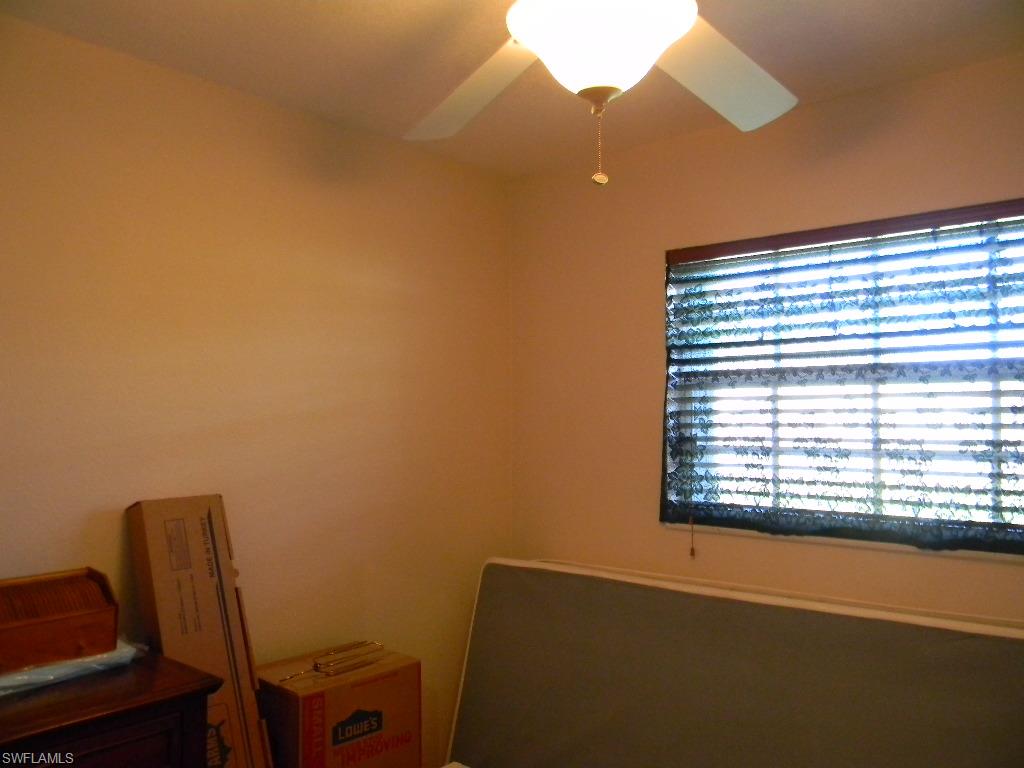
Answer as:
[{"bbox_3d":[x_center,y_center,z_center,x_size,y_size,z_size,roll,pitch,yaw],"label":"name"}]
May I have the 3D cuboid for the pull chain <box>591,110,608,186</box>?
[{"bbox_3d":[0.144,-0.386,1.360,0.026,0.121,0.025,-1,-2,6],"label":"pull chain"}]

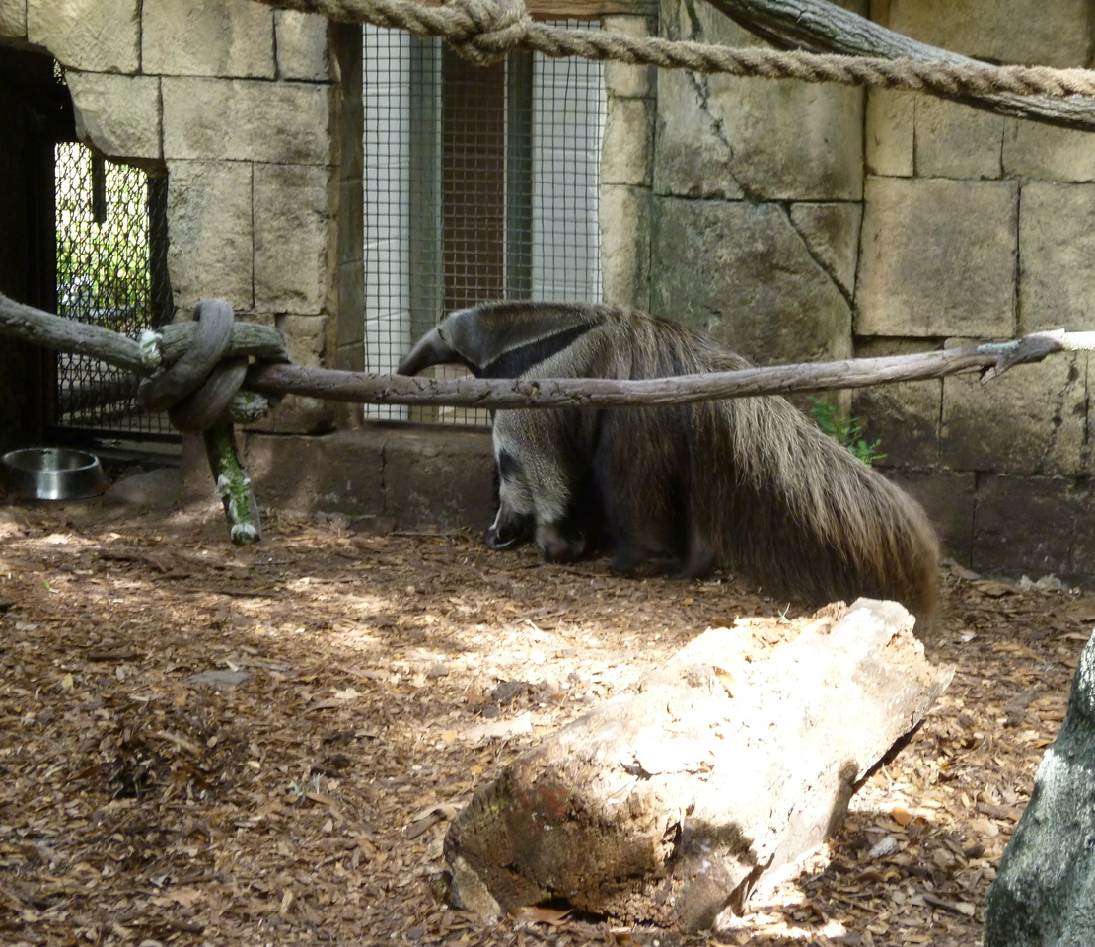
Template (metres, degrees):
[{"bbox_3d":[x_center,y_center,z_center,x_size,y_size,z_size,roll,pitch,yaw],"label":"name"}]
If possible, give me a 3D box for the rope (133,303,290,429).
[{"bbox_3d":[-0.602,-0.194,5.950,0.255,0.225,0.170,0,12,0],"label":"rope"}]

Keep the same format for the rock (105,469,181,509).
[{"bbox_3d":[-0.913,0.026,7.605,0.205,0.075,0.160,0,12,0],"label":"rock"}]

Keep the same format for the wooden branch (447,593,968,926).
[{"bbox_3d":[0.276,0.441,5.362,0.420,0.225,1.060,6,13,23],"label":"wooden branch"}]

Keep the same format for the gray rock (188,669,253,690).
[{"bbox_3d":[-0.604,0.376,6.125,0.118,0.022,0.075,0,12,0],"label":"gray rock"}]

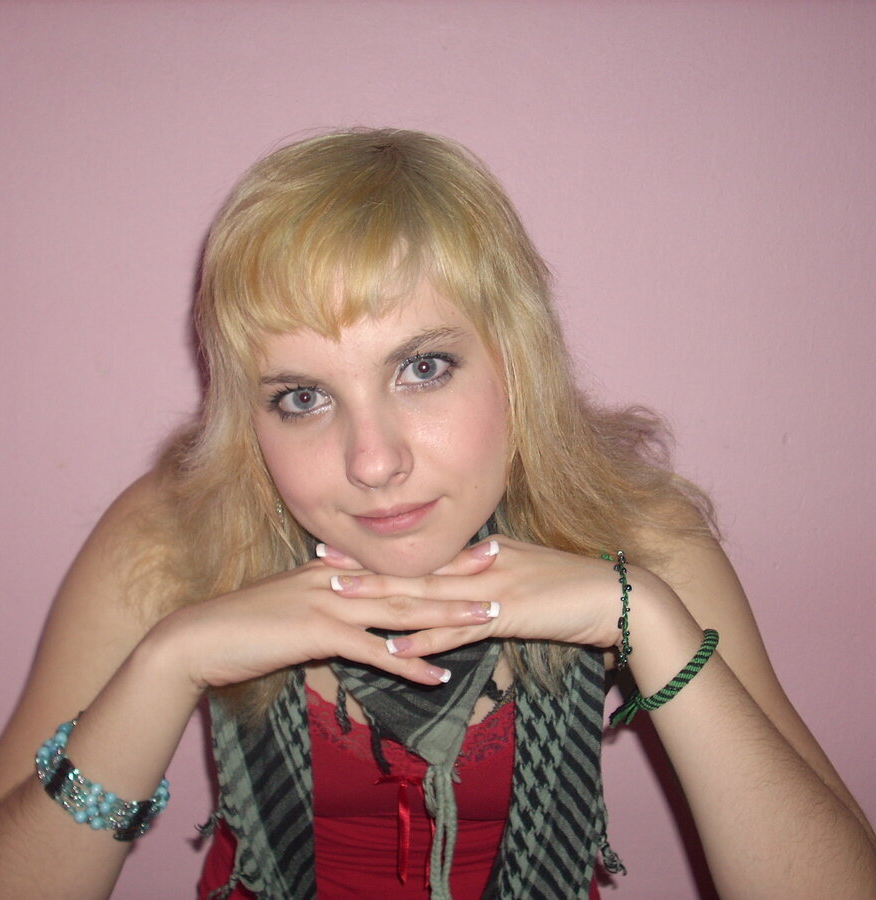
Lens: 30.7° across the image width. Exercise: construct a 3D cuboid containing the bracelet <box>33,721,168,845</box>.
[{"bbox_3d":[-0.172,0.166,0.820,0.069,0.025,0.063,29,22,-5],"label":"bracelet"}]

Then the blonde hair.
[{"bbox_3d":[0.000,-0.017,0.860,0.305,0.325,0.240,-6,8,4],"label":"blonde hair"}]

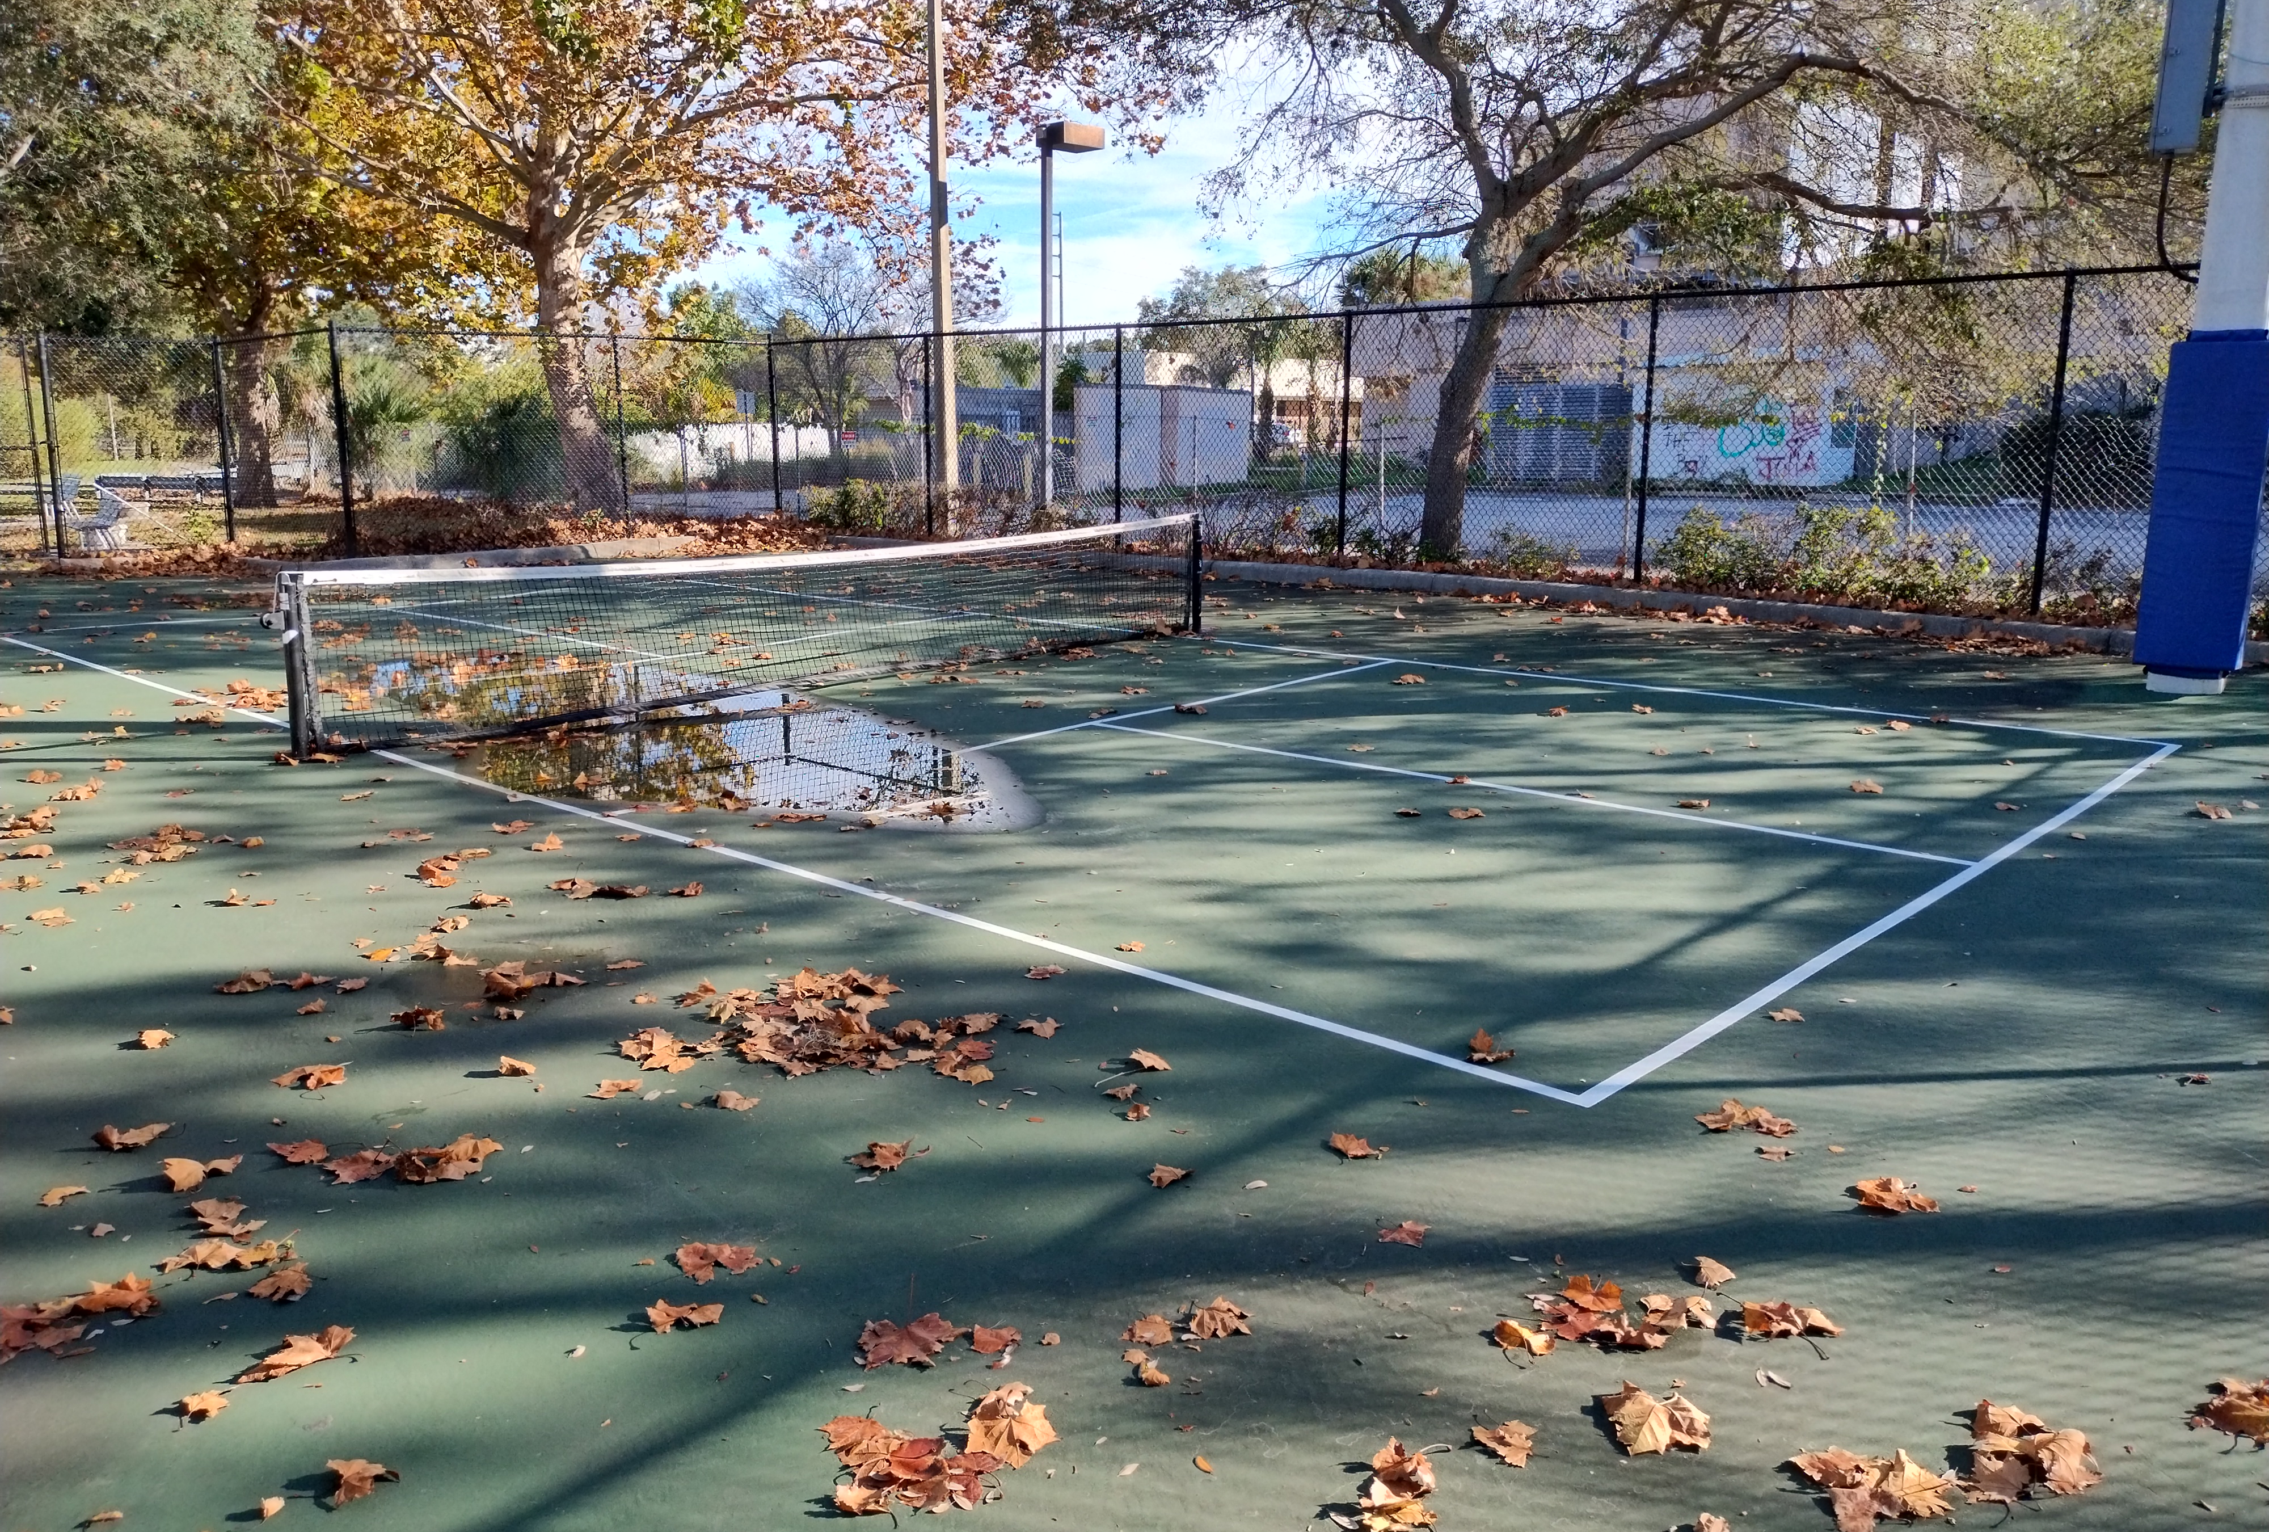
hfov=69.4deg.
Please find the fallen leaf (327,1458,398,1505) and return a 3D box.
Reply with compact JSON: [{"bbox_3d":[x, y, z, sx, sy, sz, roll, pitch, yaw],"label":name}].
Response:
[{"bbox_3d":[-1.134,1.051,2.407,0.102,0.042,0.070,-2,11,-8],"label":"fallen leaf"}]

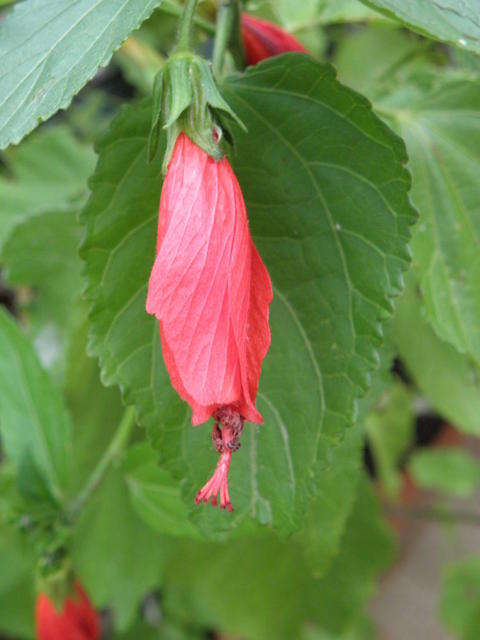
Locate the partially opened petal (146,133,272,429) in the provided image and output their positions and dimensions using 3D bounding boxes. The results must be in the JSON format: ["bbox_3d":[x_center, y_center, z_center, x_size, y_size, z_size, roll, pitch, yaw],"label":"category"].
[{"bbox_3d":[-0.007,-0.009,0.207,0.027,0.065,0.025,-6,7,0],"label":"partially opened petal"}]

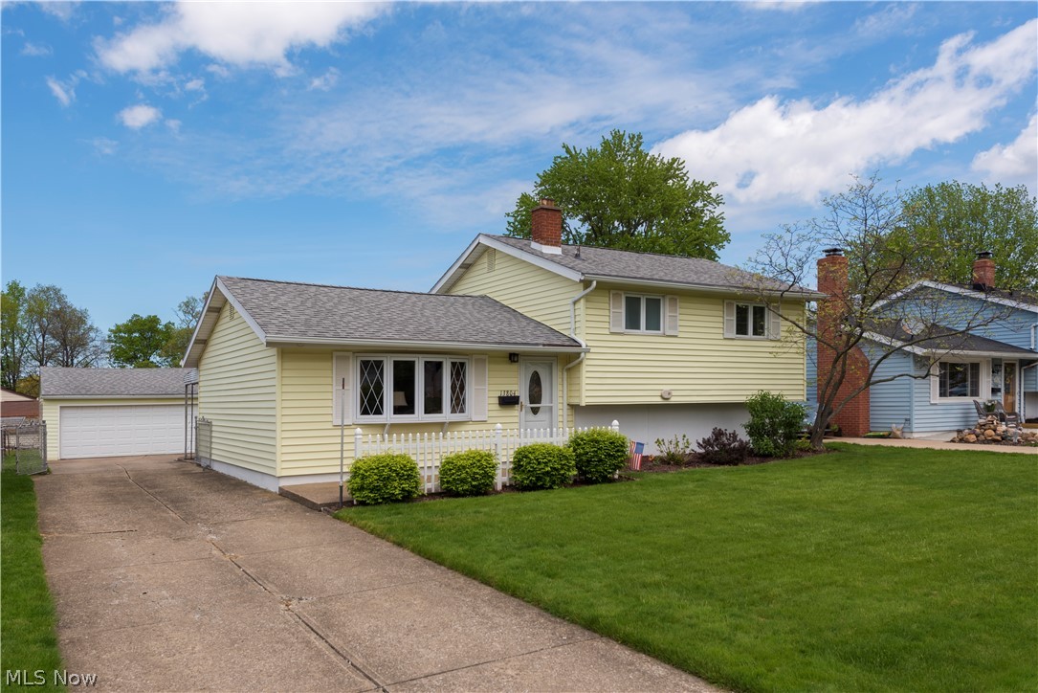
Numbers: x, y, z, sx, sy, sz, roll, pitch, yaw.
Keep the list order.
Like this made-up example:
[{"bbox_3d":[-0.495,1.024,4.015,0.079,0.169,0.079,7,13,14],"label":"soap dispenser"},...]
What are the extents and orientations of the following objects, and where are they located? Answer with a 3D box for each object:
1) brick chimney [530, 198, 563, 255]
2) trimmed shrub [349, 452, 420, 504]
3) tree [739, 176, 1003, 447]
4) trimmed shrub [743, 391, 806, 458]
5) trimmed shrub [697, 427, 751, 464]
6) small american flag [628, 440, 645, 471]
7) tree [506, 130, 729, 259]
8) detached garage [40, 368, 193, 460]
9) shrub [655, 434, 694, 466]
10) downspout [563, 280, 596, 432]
[{"bbox_3d":[0.683,-2.946,17.050,0.600,1.380,0.550,2,-4,-33],"label":"brick chimney"},{"bbox_3d":[-2.129,2.100,11.000,1.140,0.820,1.100,0,-3,0],"label":"trimmed shrub"},{"bbox_3d":[9.562,-0.903,18.400,7.000,7.300,6.300,2,-4,-33],"label":"tree"},{"bbox_3d":[6.347,1.920,17.200,1.550,1.600,1.450,2,-4,-33],"label":"trimmed shrub"},{"bbox_3d":[4.762,2.310,16.100,1.240,0.840,1.120,2,-4,-33],"label":"trimmed shrub"},{"bbox_3d":[2.508,2.334,14.750,0.350,0.640,0.120,2,-4,-33],"label":"small american flag"},{"bbox_3d":[4.983,-3.300,35.000,11.400,15.200,11.000,2,-4,-33],"label":"tree"},{"bbox_3d":[-17.500,2.830,31.500,6.800,3.850,6.800,2,-4,-33],"label":"detached garage"},{"bbox_3d":[3.537,2.320,15.700,0.900,0.720,0.850,0,-3,0],"label":"shrub"},{"bbox_3d":[1.350,0.370,15.370,0.300,3.600,0.900,2,-4,-33],"label":"downspout"}]

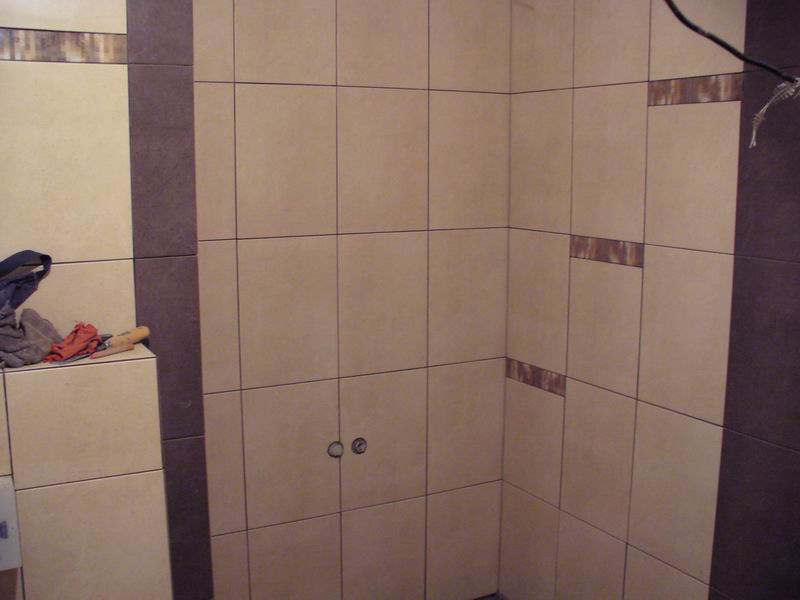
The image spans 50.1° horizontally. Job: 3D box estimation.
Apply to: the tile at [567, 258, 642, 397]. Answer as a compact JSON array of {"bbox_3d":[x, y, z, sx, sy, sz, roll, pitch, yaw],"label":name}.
[{"bbox_3d":[0.489,0.062,2.047,0.010,0.305,0.254,-5,10,-29],"label":"tile"}]

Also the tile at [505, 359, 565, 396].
[{"bbox_3d":[0.356,0.199,2.234,0.010,0.052,0.250,-5,10,-28],"label":"tile"}]

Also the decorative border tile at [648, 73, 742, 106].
[{"bbox_3d":[0.604,-0.429,1.749,0.010,0.054,0.254,-5,10,-29],"label":"decorative border tile"}]

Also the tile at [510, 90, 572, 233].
[{"bbox_3d":[0.365,-0.356,2.205,0.010,0.361,0.254,-5,10,-29],"label":"tile"}]

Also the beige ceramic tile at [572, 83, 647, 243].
[{"bbox_3d":[0.473,-0.310,1.931,0.010,0.350,0.250,-5,10,-28],"label":"beige ceramic tile"}]

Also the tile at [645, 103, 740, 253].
[{"bbox_3d":[0.607,-0.256,1.774,0.010,0.305,0.254,-5,10,-29],"label":"tile"}]

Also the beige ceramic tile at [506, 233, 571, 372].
[{"bbox_3d":[0.357,-0.001,2.203,0.010,0.350,0.250,-5,10,-28],"label":"beige ceramic tile"}]

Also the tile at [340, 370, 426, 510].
[{"bbox_3d":[-0.041,0.355,2.189,0.250,0.350,0.010,-5,10,-28],"label":"tile"}]

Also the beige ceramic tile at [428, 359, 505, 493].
[{"bbox_3d":[0.179,0.337,2.308,0.250,0.350,0.010,-5,10,-28],"label":"beige ceramic tile"}]

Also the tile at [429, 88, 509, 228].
[{"bbox_3d":[0.180,-0.355,2.200,0.250,0.350,0.010,-5,10,-28],"label":"tile"}]

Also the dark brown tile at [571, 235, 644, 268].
[{"bbox_3d":[0.489,-0.116,2.019,0.010,0.054,0.254,-5,10,-29],"label":"dark brown tile"}]

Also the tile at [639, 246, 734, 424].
[{"bbox_3d":[0.609,0.069,1.826,0.010,0.361,0.254,-5,10,-29],"label":"tile"}]

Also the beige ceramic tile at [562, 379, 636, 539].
[{"bbox_3d":[0.486,0.388,2.102,0.010,0.361,0.254,-5,10,-29],"label":"beige ceramic tile"}]

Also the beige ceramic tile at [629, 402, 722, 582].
[{"bbox_3d":[0.585,0.405,1.821,0.010,0.350,0.250,-5,10,-28],"label":"beige ceramic tile"}]

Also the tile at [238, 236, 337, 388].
[{"bbox_3d":[-0.269,0.028,2.080,0.254,0.361,0.010,-5,10,-27],"label":"tile"}]

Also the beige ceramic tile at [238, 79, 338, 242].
[{"bbox_3d":[-0.267,-0.328,2.023,0.254,0.361,0.010,-5,10,-27],"label":"beige ceramic tile"}]

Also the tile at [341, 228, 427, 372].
[{"bbox_3d":[-0.043,0.010,2.197,0.254,0.361,0.010,-5,10,-27],"label":"tile"}]

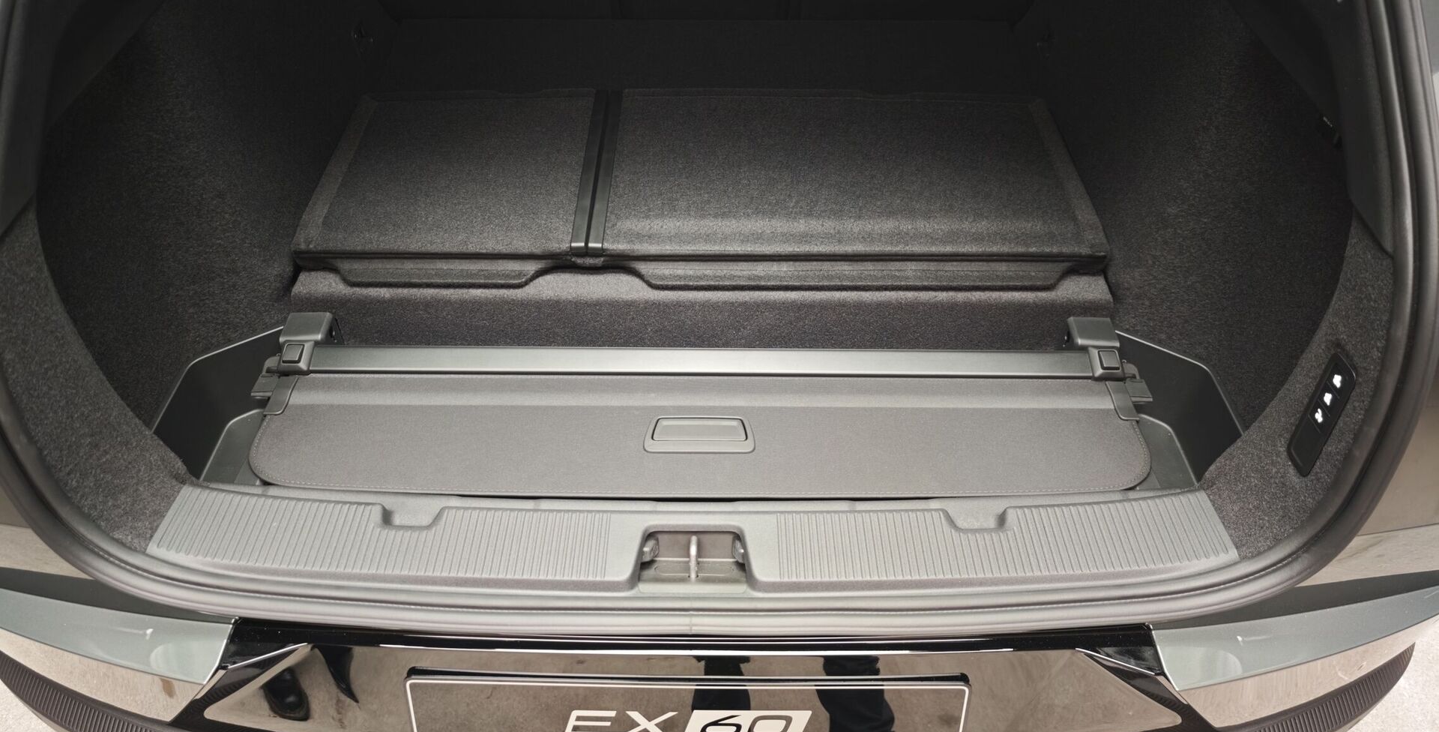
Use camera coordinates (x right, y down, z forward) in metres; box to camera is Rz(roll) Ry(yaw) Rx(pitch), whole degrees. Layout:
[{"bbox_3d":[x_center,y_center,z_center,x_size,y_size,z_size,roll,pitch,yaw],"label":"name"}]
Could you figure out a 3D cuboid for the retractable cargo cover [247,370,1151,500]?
[{"bbox_3d":[-0.020,0.068,1.040,0.935,0.035,0.165,0,48,-1],"label":"retractable cargo cover"}]

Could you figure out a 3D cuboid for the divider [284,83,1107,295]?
[{"bbox_3d":[-0.022,-0.250,1.282,0.985,0.042,0.359,0,48,-1],"label":"divider"}]

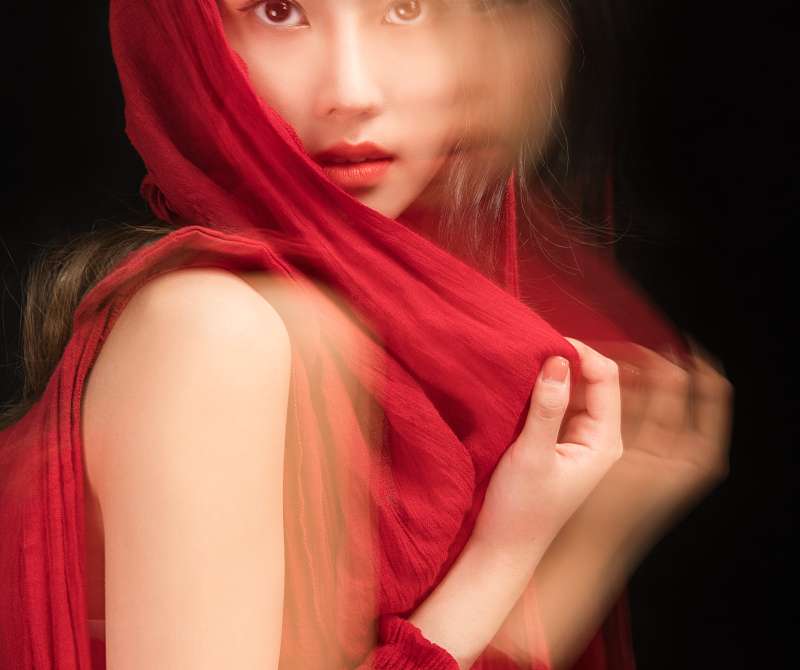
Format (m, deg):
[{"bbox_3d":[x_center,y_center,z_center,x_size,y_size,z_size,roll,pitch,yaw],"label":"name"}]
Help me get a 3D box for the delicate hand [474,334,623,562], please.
[{"bbox_3d":[0.075,0.061,1.115,0.056,0.119,0.078,23,-2,-12],"label":"delicate hand"}]

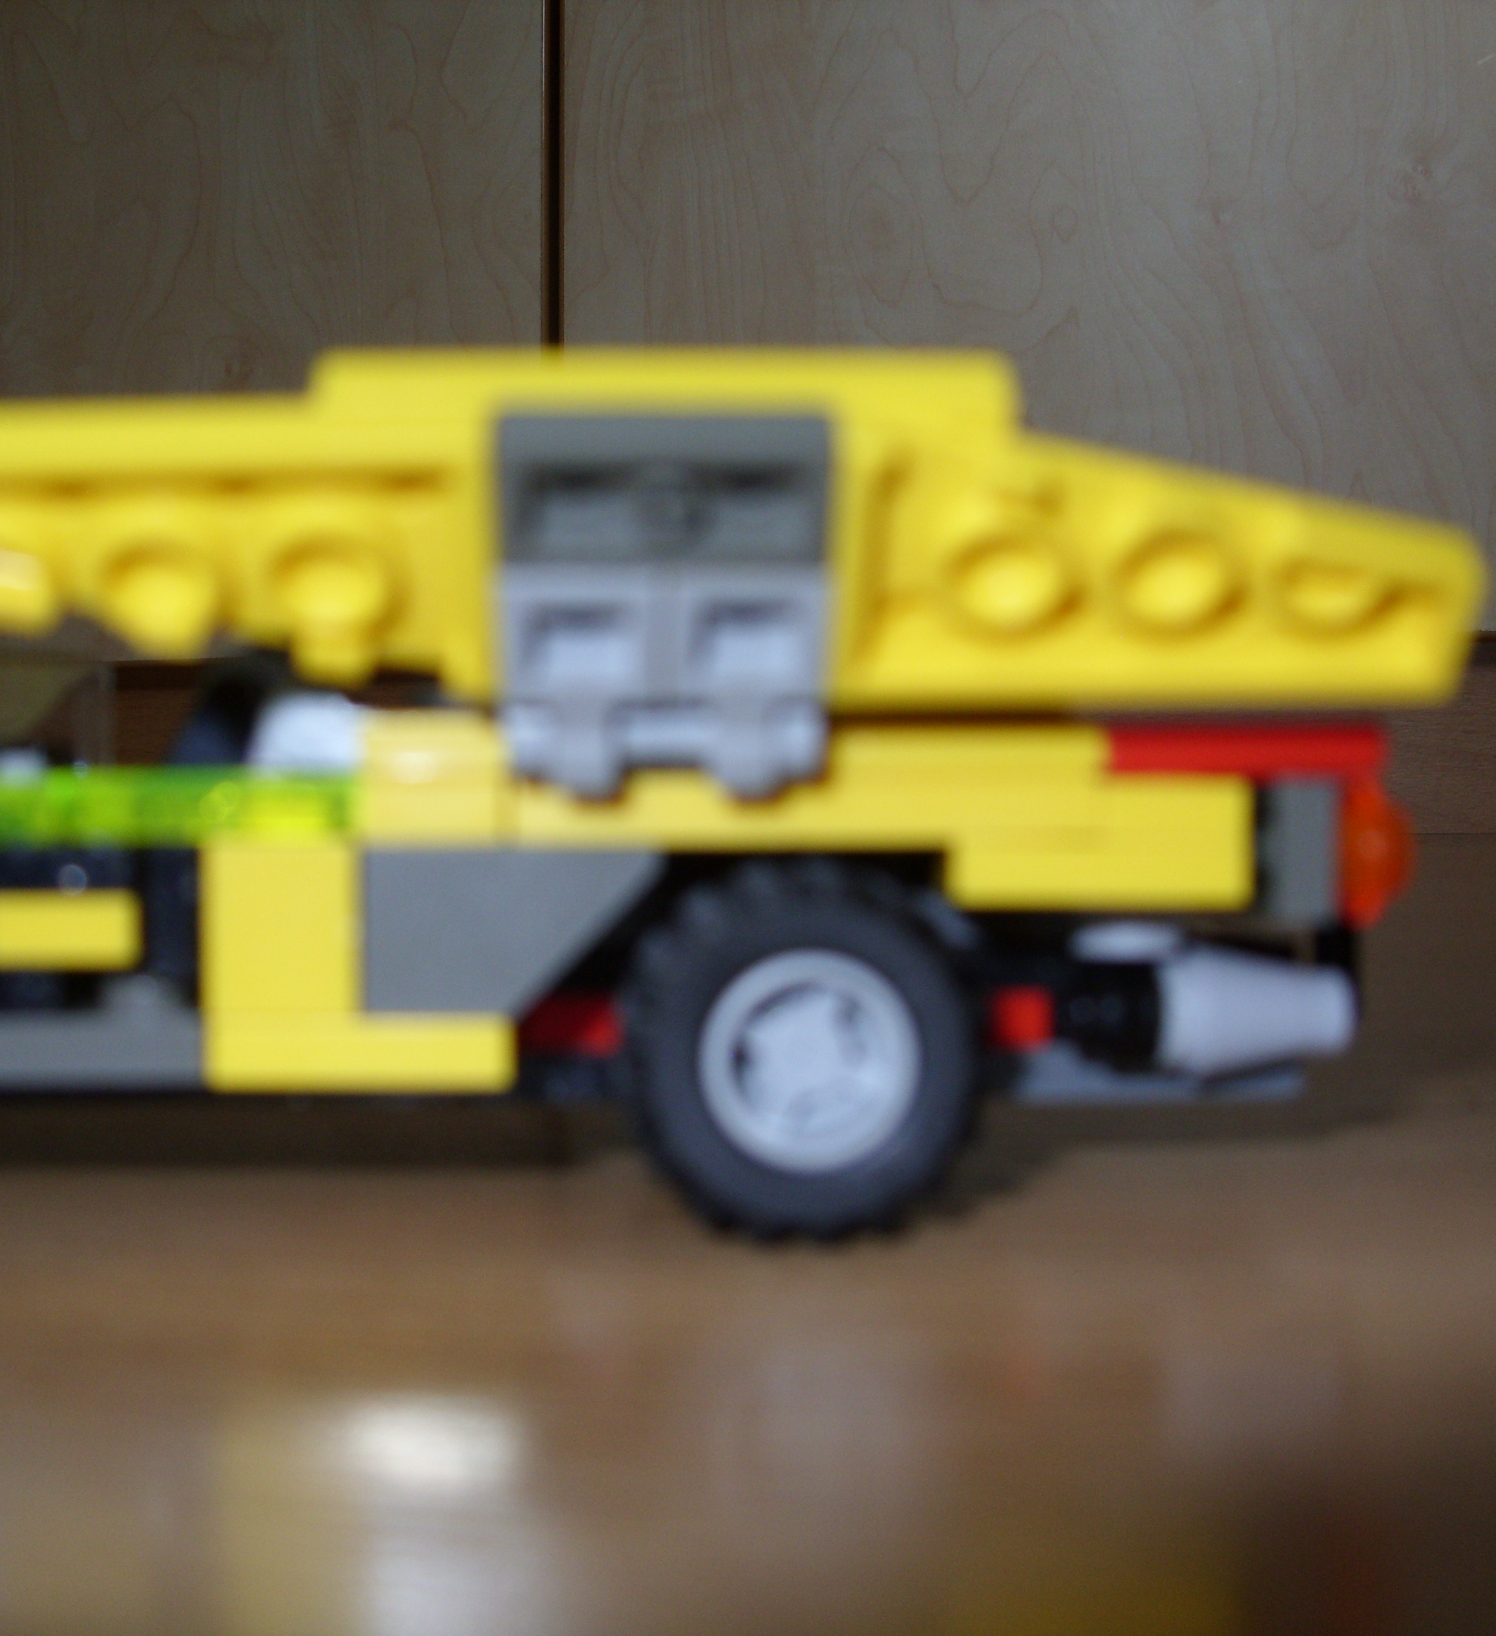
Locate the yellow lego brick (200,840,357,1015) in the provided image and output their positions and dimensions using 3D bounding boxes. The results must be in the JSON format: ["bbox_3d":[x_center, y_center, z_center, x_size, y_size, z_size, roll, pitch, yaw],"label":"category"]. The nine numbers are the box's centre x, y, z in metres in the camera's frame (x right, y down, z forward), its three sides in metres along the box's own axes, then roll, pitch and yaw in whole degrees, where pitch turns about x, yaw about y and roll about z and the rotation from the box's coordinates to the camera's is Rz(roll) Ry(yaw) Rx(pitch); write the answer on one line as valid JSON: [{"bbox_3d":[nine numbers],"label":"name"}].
[{"bbox_3d":[-0.025,0.006,0.133,0.008,0.010,0.008,0,1,-1],"label":"yellow lego brick"}]

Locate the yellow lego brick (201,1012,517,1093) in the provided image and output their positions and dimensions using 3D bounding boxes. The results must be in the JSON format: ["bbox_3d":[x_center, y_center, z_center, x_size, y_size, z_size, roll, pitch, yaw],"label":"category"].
[{"bbox_3d":[-0.021,0.013,0.133,0.016,0.003,0.008,0,1,-1],"label":"yellow lego brick"}]

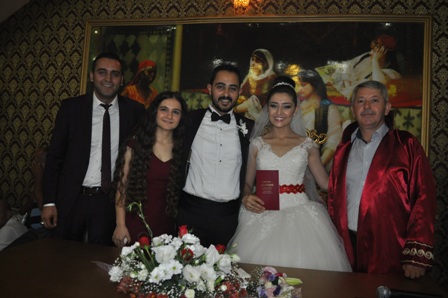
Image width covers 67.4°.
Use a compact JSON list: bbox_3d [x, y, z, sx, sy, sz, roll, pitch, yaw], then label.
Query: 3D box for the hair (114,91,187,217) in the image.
[{"bbox_3d":[-0.381,0.019,1.790,0.360,0.640,0.280,4,-3,-7],"label":"hair"}]

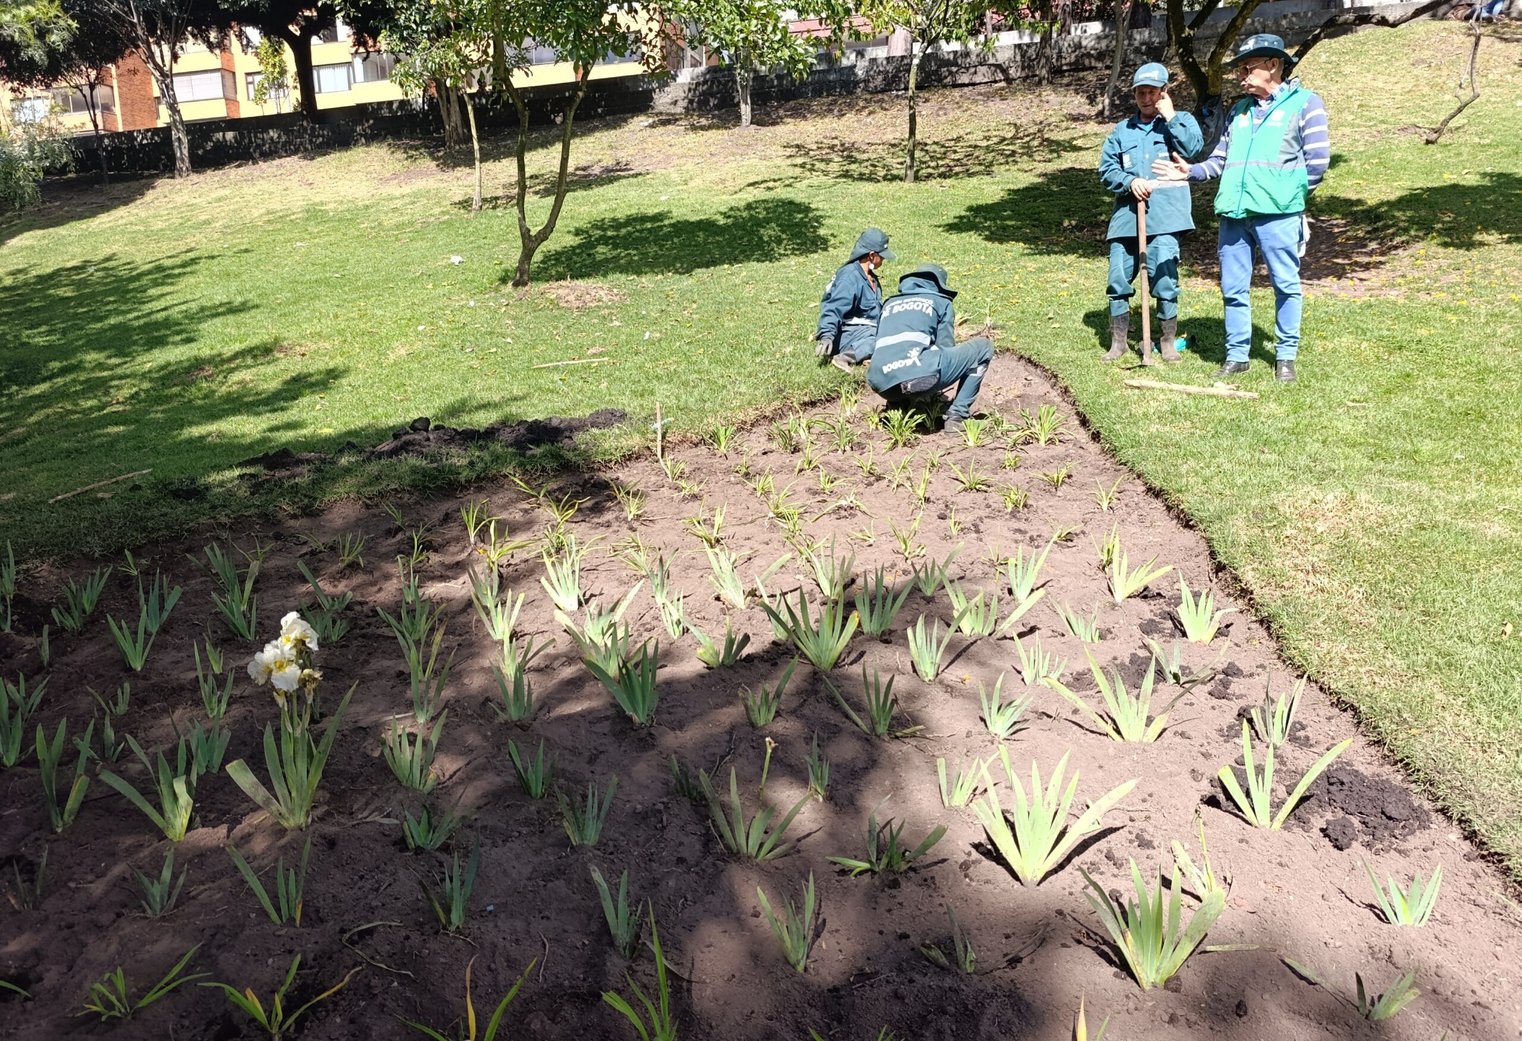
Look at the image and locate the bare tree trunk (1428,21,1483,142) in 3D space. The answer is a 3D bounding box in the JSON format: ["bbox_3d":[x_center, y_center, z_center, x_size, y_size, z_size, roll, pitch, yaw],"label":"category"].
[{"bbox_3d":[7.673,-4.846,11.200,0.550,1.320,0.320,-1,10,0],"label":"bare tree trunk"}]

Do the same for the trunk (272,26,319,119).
[{"bbox_3d":[-12.852,-12.360,28.000,0.969,2.200,0.750,-6,11,-22],"label":"trunk"}]

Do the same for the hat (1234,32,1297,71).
[{"bbox_3d":[2.589,-2.412,5.200,0.325,0.150,0.290,-10,12,-12],"label":"hat"}]

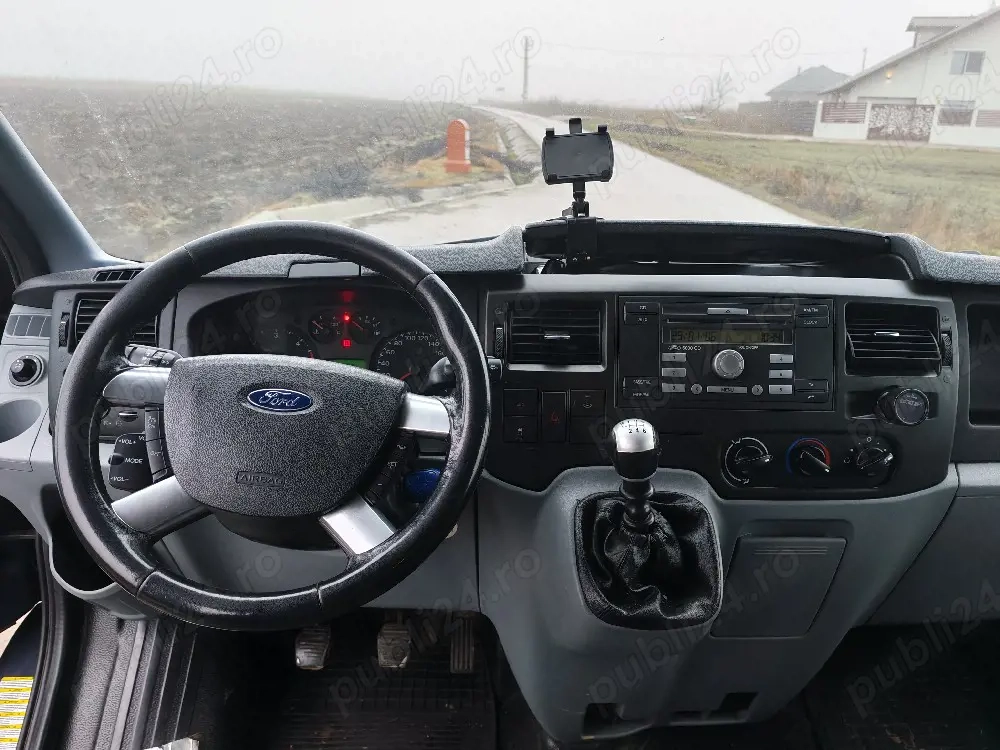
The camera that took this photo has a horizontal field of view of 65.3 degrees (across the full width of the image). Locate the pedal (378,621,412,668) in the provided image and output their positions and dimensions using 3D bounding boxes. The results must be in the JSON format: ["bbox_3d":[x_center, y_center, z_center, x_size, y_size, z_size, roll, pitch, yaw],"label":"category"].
[{"bbox_3d":[-0.166,0.427,1.230,0.055,0.078,0.045,1,-9,0],"label":"pedal"}]

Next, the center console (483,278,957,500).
[{"bbox_3d":[0.232,0.013,0.870,0.495,0.235,0.110,1,1,0],"label":"center console"}]

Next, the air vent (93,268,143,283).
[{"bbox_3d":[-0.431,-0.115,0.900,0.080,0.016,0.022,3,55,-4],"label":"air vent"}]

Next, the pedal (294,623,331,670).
[{"bbox_3d":[-0.290,0.418,1.205,0.056,0.070,0.030,2,-15,-1],"label":"pedal"}]

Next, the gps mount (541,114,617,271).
[{"bbox_3d":[0.091,-0.218,0.920,0.083,0.172,0.080,1,19,0],"label":"gps mount"}]

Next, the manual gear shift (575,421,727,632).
[{"bbox_3d":[0.136,0.135,0.735,0.132,0.195,0.125,1,7,0],"label":"manual gear shift"}]

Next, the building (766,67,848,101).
[{"bbox_3d":[29.742,-26.754,74.000,8.700,5.600,8.700,10,21,24],"label":"building"}]

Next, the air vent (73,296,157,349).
[{"bbox_3d":[-0.431,-0.058,0.872,0.096,0.062,0.025,1,-6,-3],"label":"air vent"}]

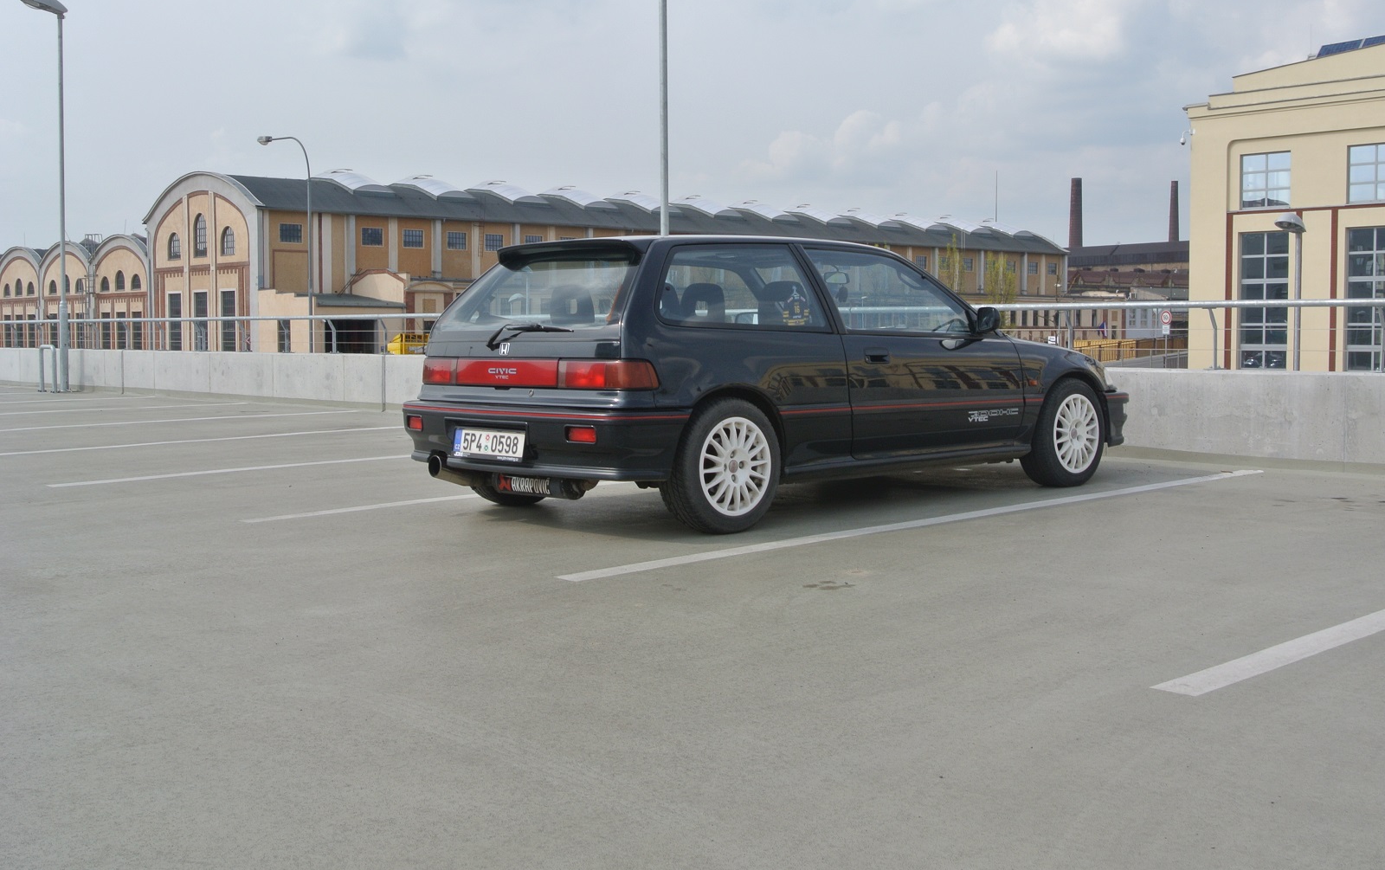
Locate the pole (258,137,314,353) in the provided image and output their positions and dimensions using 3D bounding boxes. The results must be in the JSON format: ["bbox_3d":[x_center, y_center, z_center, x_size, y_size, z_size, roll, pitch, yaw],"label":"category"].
[{"bbox_3d":[-12.090,-3.874,48.052,0.350,10.050,3.100,-3,5,-42],"label":"pole"}]

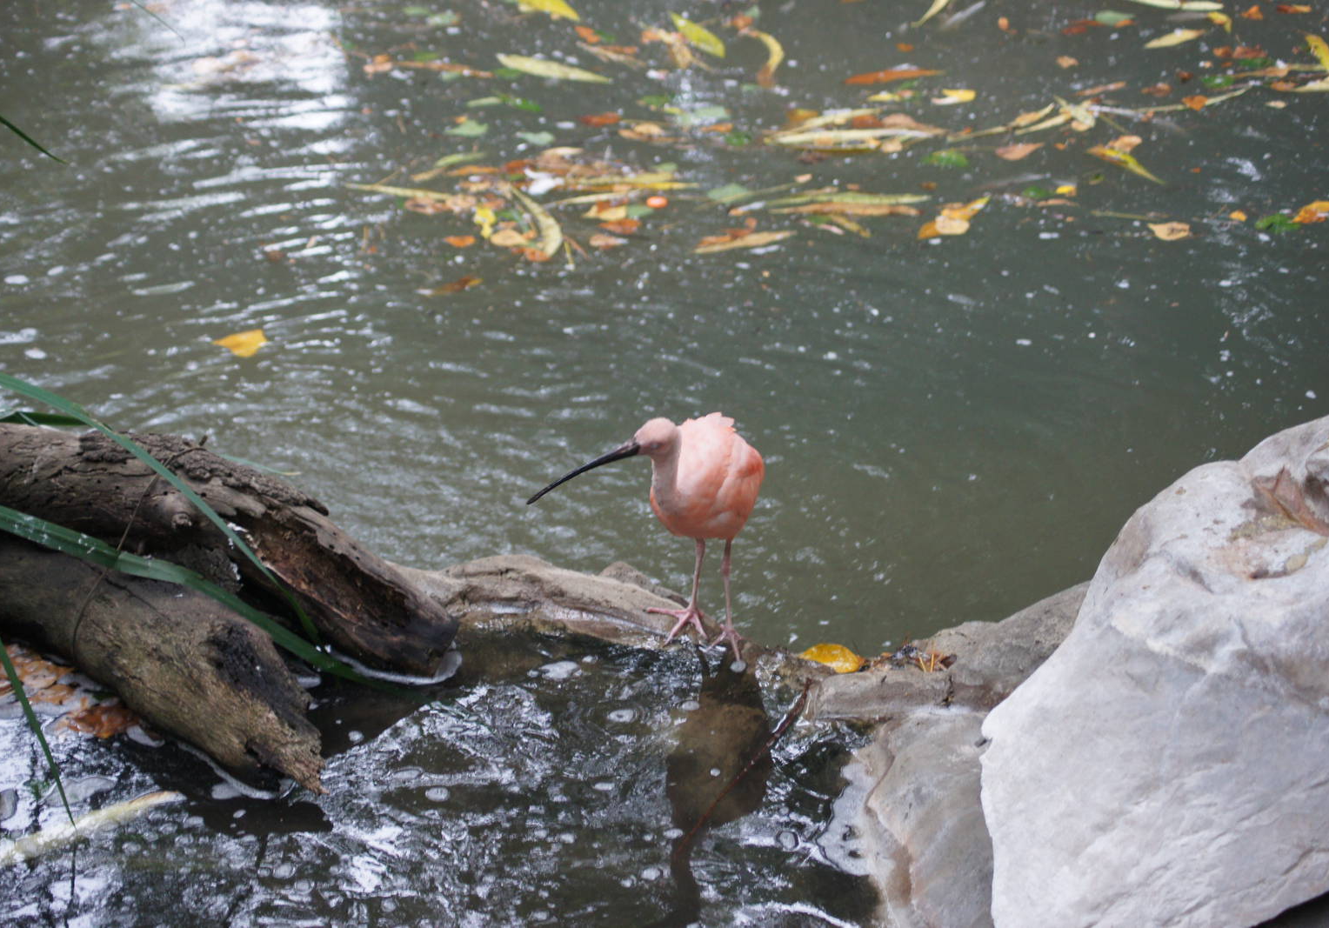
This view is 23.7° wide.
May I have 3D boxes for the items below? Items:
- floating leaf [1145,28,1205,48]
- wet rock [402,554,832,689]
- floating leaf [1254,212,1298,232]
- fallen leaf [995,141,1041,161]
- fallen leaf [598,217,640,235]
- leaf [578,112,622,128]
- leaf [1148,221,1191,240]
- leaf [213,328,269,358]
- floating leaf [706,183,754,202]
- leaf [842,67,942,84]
[{"bbox_3d":[0.897,-0.750,5.559,0.032,0.013,0.152,19,31,34],"label":"floating leaf"},{"bbox_3d":[-0.058,0.192,3.570,0.460,0.115,0.190,5,26,11],"label":"wet rock"},{"bbox_3d":[0.924,-0.359,4.748,0.054,0.008,0.066,18,34,29],"label":"floating leaf"},{"bbox_3d":[0.561,-0.494,4.987,0.092,0.008,0.050,-20,35,-31],"label":"fallen leaf"},{"bbox_3d":[-0.065,-0.359,4.738,0.060,0.013,0.045,-7,26,-14],"label":"fallen leaf"},{"bbox_3d":[-0.098,-0.565,5.169,0.068,0.013,0.052,-9,27,-18],"label":"leaf"},{"bbox_3d":[0.755,-0.351,4.722,0.061,0.013,0.057,0,25,0],"label":"leaf"},{"bbox_3d":[-0.589,-0.168,4.409,0.075,0.008,0.086,1,30,2],"label":"leaf"},{"bbox_3d":[0.099,-0.413,4.845,0.058,0.006,0.055,-20,35,-32],"label":"floating leaf"},{"bbox_3d":[0.387,-0.662,5.375,0.171,0.013,0.049,-9,27,-18],"label":"leaf"}]

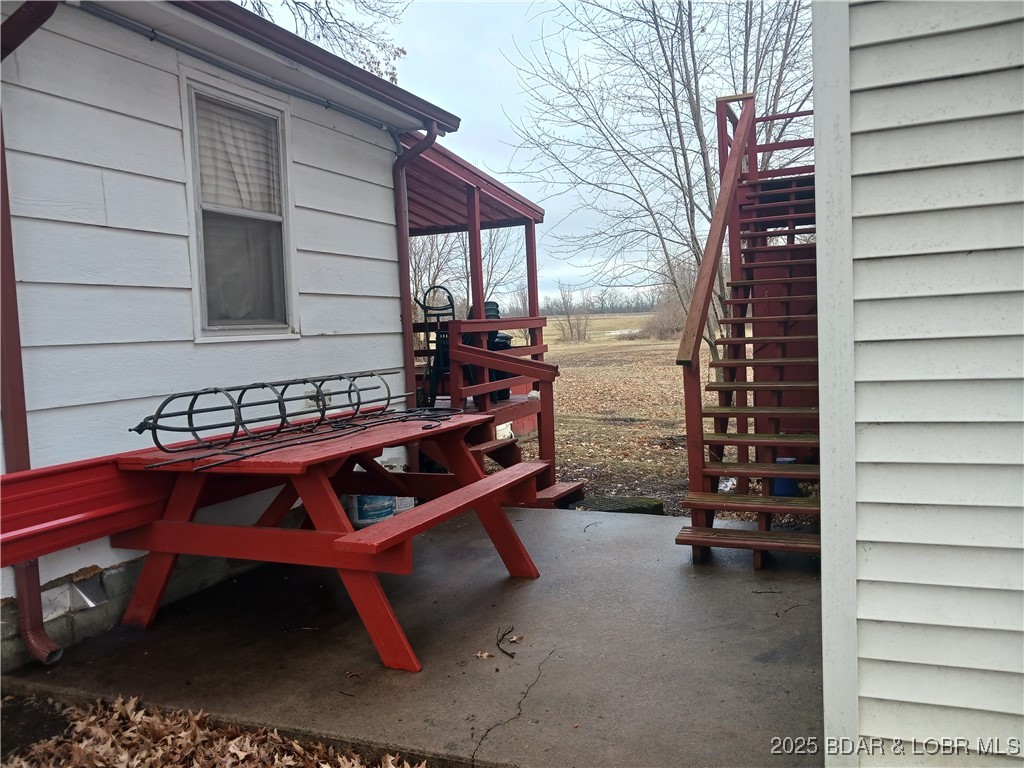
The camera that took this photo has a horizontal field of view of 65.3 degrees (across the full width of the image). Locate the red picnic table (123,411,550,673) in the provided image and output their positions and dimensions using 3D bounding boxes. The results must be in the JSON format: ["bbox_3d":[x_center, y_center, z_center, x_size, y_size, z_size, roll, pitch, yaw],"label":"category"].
[{"bbox_3d":[-0.949,0.726,4.334,1.758,0.917,1.843,-1,4,24],"label":"red picnic table"}]

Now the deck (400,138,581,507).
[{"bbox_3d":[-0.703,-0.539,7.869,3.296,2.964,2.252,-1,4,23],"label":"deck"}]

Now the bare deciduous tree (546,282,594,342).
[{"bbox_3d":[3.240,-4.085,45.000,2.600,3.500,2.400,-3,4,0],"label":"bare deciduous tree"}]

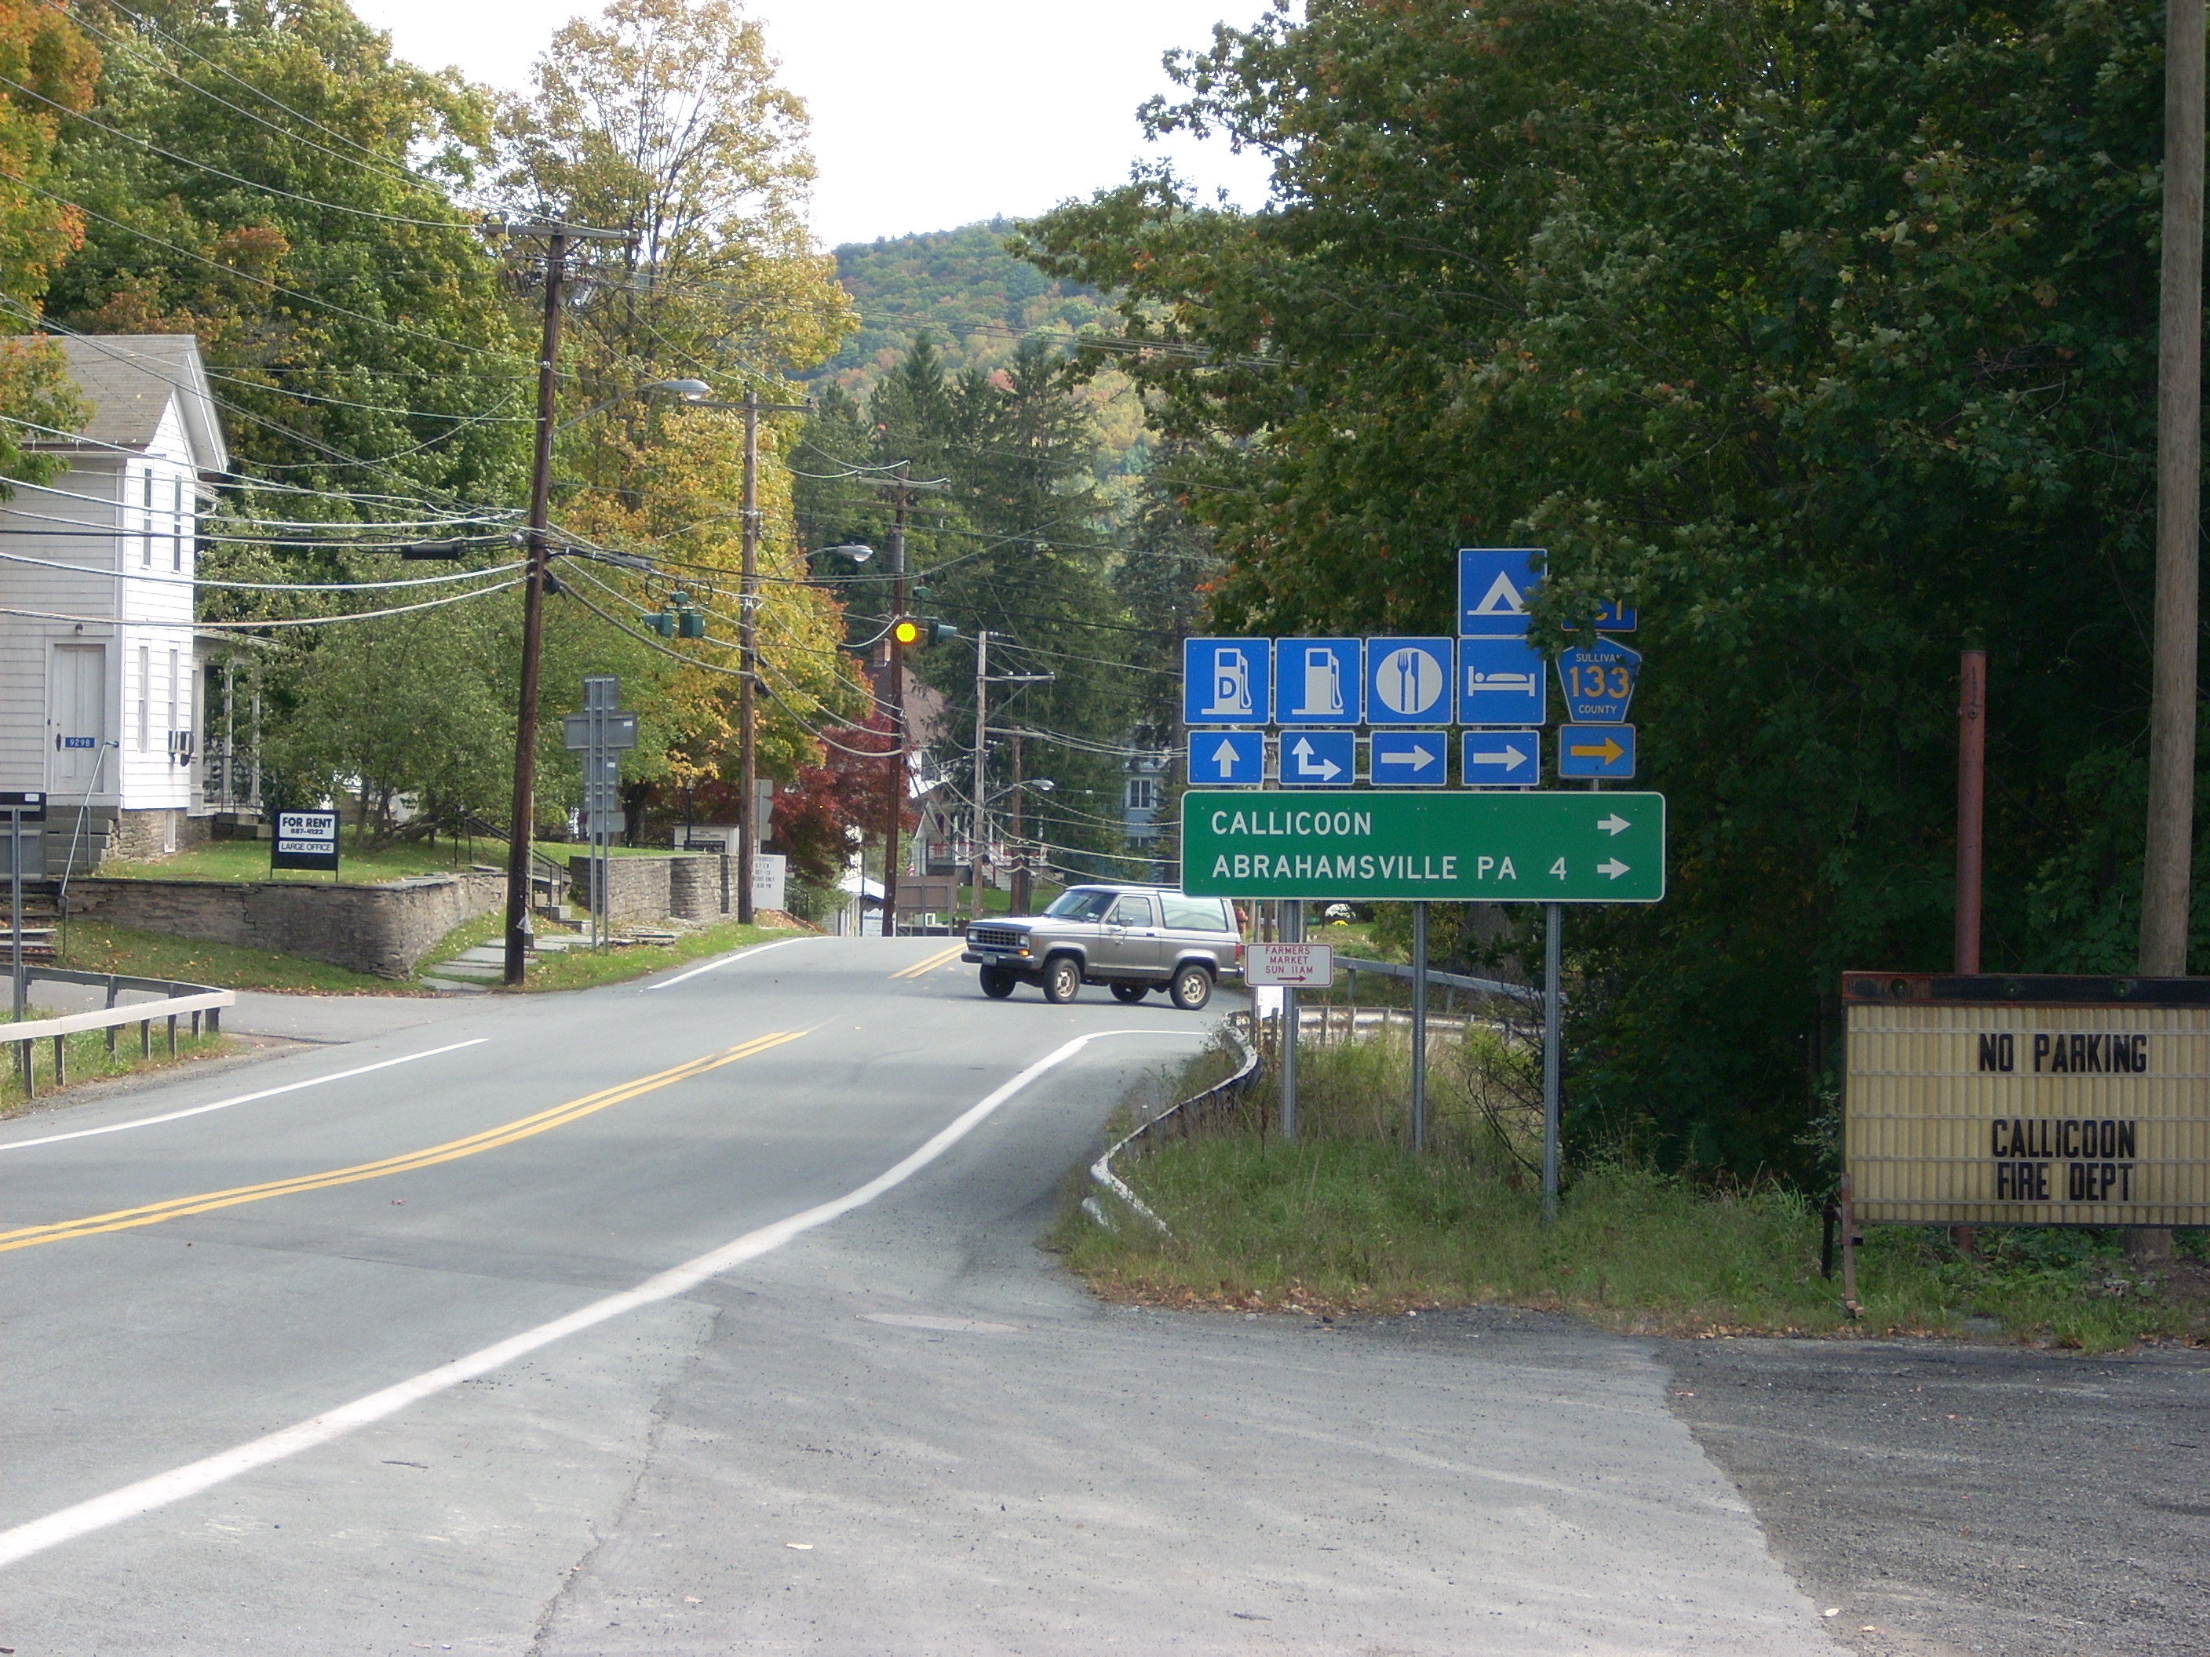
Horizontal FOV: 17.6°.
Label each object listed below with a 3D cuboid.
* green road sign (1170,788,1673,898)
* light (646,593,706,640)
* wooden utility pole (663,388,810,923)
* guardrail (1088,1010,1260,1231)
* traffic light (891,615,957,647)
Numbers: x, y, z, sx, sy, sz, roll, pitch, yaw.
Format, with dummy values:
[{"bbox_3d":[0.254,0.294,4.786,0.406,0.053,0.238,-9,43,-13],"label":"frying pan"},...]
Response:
[{"bbox_3d":[2.210,0.124,49.500,3.360,0.765,0.050,0,0,5],"label":"green road sign"},{"bbox_3d":[-6.348,-3.148,106.000,0.850,0.690,0.600,0,0,22],"label":"light"},{"bbox_3d":[-7.116,-3.397,140.000,2.650,10.500,0.380,0,0,0],"label":"wooden utility pole"},{"bbox_3d":[0.650,2.270,60.000,1.600,0.850,26.000,0,0,3],"label":"guardrail"},{"bbox_3d":[-2.637,-2.875,104.000,0.970,0.460,0.480,0,0,2],"label":"traffic light"}]

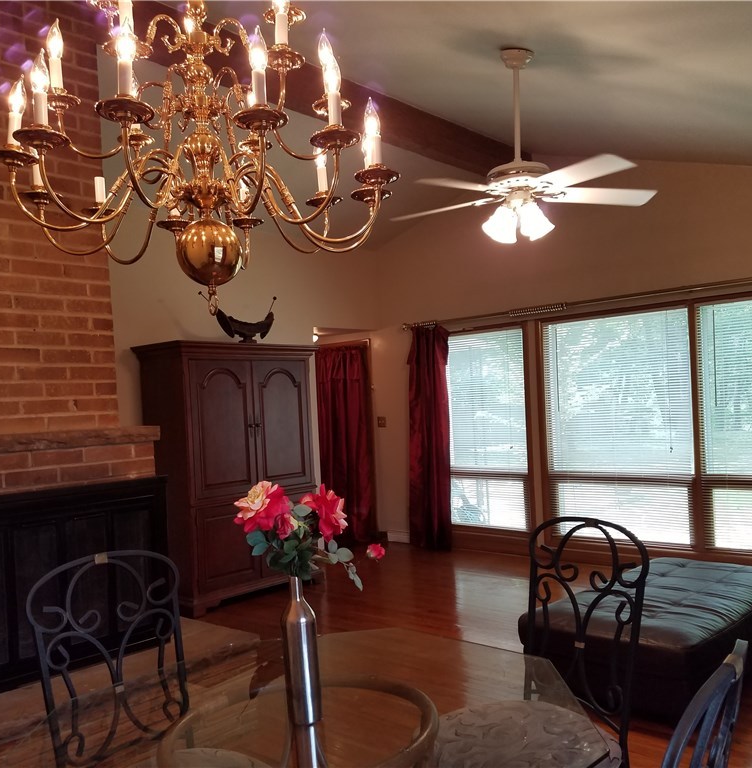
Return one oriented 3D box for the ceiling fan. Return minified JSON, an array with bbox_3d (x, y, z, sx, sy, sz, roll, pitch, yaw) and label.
[{"bbox_3d":[0.663,-1.123,3.585,1.300,0.900,1.300,-2,-1,-8],"label":"ceiling fan"}]

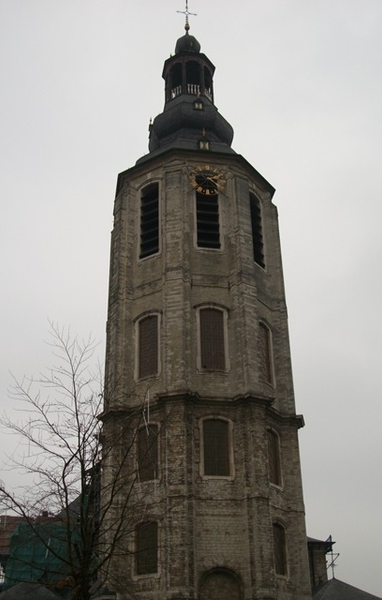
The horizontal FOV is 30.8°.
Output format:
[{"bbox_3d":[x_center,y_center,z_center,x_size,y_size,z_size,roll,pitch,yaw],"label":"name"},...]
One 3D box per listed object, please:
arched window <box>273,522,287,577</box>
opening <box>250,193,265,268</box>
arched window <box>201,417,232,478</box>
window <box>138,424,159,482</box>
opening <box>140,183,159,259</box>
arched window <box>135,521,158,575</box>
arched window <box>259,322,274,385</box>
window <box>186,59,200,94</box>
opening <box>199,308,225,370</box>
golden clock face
[{"bbox_3d":[4.028,11.436,31.948,0.300,2.229,1.196,-19,-33,30],"label":"arched window"},{"bbox_3d":[3.799,-4.131,40.249,0.300,4.936,1.330,-19,-33,30],"label":"opening"},{"bbox_3d":[1.207,6.905,32.399,1.330,2.686,0.300,4,-29,-9],"label":"arched window"},{"bbox_3d":[-1.983,7.253,32.896,1.176,2.712,0.300,-19,-32,30],"label":"window"},{"bbox_3d":[-2.253,-4.471,38.944,1.248,4.932,0.350,-19,-32,30],"label":"opening"},{"bbox_3d":[-1.905,11.037,30.929,1.200,2.244,0.300,-19,-32,30],"label":"arched window"},{"bbox_3d":[3.873,2.786,36.582,0.300,3.383,1.294,-19,-33,30],"label":"arched window"},{"bbox_3d":[0.153,-14.970,46.645,0.960,3.024,0.250,4,-28,-9],"label":"window"},{"bbox_3d":[1.109,1.999,35.014,1.318,3.383,0.300,4,-29,-9],"label":"opening"},{"bbox_3d":[1.001,-6.818,38.980,2.064,2.076,0.180,4,-28,-9],"label":"golden clock face"}]

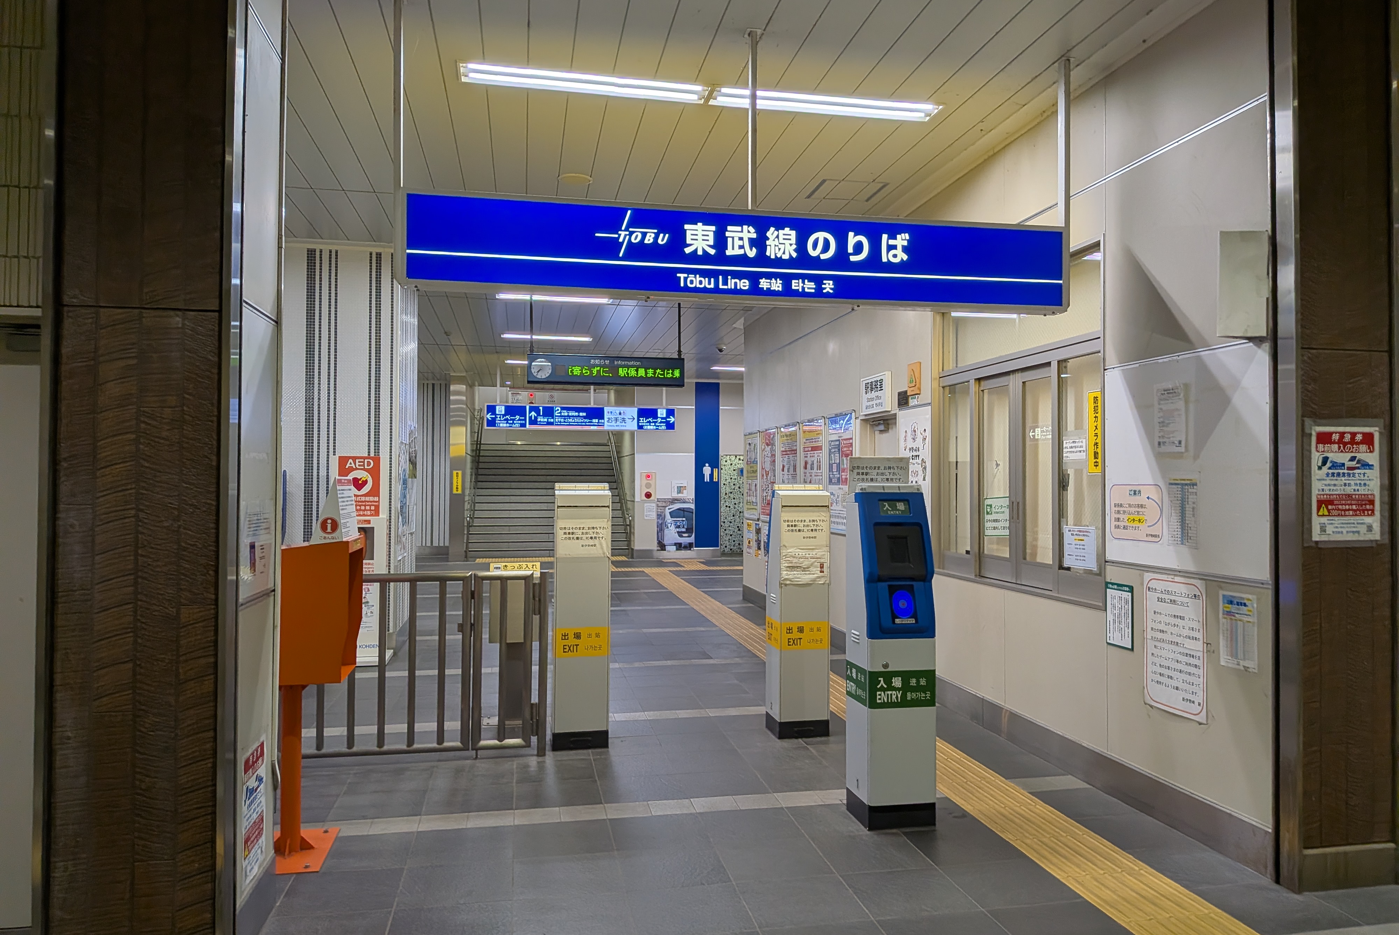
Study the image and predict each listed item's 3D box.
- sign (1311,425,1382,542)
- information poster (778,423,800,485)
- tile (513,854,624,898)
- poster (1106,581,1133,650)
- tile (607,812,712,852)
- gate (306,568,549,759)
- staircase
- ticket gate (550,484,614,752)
[{"bbox_3d":[2.452,0.062,3.674,0.295,0.427,0.008,0,-1,-10],"label":"sign"},{"bbox_3d":[0.956,0.077,10.504,0.030,1.097,0.825,0,-1,-10],"label":"information poster"},{"bbox_3d":[-0.512,1.586,3.762,0.408,0.012,0.397,0,-1,-10],"label":"tile"},{"bbox_3d":[2.043,0.724,4.731,0.010,0.311,0.211,0,-1,-10],"label":"poster"},{"bbox_3d":[-0.177,1.595,4.219,0.408,0.012,0.397,0,-1,-10],"label":"tile"},{"bbox_3d":[-1.526,1.087,5.279,1.393,1.030,0.055,0,-1,-10],"label":"gate"},{"bbox_3d":[-3.382,0.625,21.529,3.191,2.432,4.530,0,-1,-10],"label":"staircase"},{"bbox_3d":[-0.700,0.855,5.693,0.322,1.515,0.302,0,-1,-10],"label":"ticket gate"}]

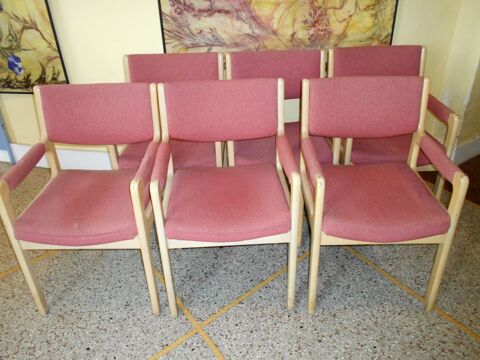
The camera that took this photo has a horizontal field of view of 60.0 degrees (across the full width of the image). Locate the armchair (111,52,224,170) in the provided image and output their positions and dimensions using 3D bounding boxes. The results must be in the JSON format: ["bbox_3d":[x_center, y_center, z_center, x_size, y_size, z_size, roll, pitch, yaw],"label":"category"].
[{"bbox_3d":[-0.345,-0.171,2.225,0.543,0.868,0.521,-1,31,1],"label":"armchair"}]

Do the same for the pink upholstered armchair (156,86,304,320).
[{"bbox_3d":[-0.054,0.074,1.794,0.543,0.868,0.521,-3,31,-2],"label":"pink upholstered armchair"}]

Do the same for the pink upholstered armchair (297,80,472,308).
[{"bbox_3d":[0.536,0.059,1.746,0.532,0.861,0.509,-1,30,1],"label":"pink upholstered armchair"}]

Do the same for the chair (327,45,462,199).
[{"bbox_3d":[0.760,-0.211,2.232,0.543,0.868,0.521,-3,31,-2],"label":"chair"}]

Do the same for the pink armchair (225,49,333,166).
[{"bbox_3d":[0.209,-0.181,2.212,0.543,0.868,0.521,-2,31,0],"label":"pink armchair"}]

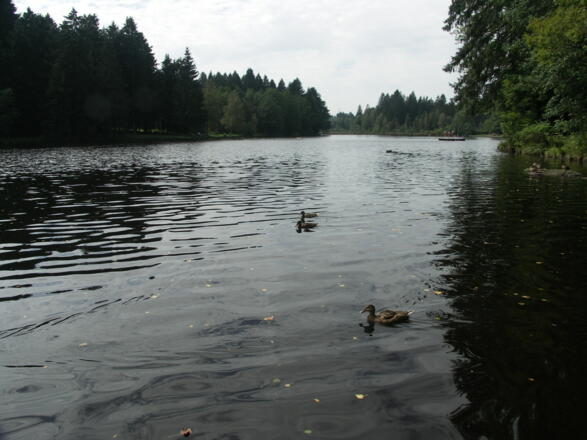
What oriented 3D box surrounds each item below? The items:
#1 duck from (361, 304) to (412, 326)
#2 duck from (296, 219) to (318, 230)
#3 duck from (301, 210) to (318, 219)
[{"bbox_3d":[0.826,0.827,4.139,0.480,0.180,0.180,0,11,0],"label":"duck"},{"bbox_3d":[0.239,0.095,8.211,0.460,0.165,0.170,-2,11,-10],"label":"duck"},{"bbox_3d":[0.334,-0.093,9.169,0.430,0.165,0.170,0,11,0],"label":"duck"}]

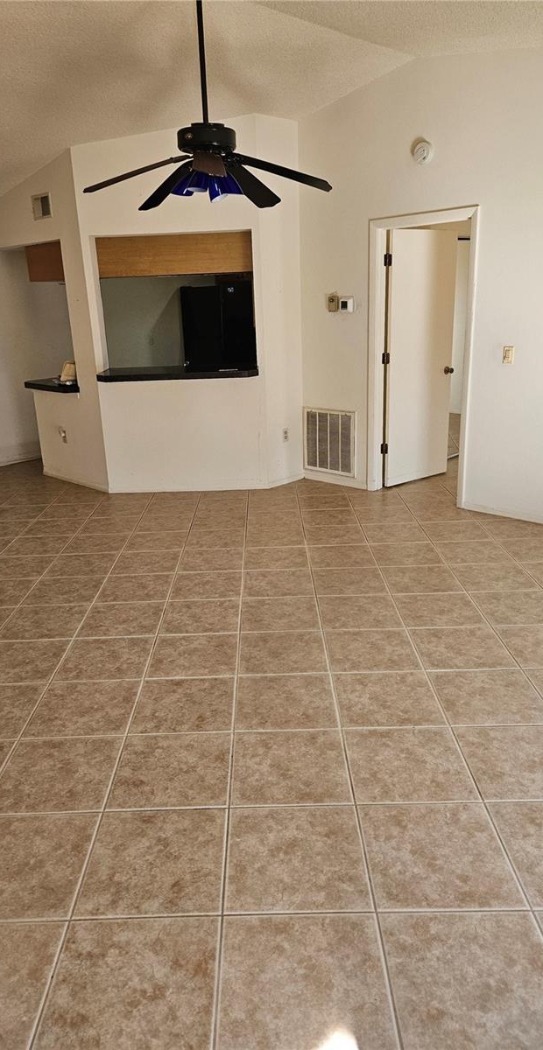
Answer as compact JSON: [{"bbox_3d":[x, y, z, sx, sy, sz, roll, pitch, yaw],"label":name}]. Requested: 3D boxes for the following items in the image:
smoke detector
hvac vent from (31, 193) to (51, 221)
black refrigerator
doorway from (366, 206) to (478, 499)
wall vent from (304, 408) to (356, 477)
[{"bbox_3d":[1.046,-2.571,4.823,0.145,0.145,0.050,14,24,40],"label":"smoke detector"},{"bbox_3d":[-1.868,-2.591,5.679,0.295,0.190,0.035,15,24,41],"label":"hvac vent"},{"bbox_3d":[-0.512,-2.011,8.522,0.730,1.700,0.780,16,25,42],"label":"black refrigerator"},{"bbox_3d":[1.134,-1.222,5.313,0.885,2.110,0.140,14,24,40],"label":"doorway"},{"bbox_3d":[0.498,-0.713,6.029,0.570,0.565,0.035,14,24,40],"label":"wall vent"}]

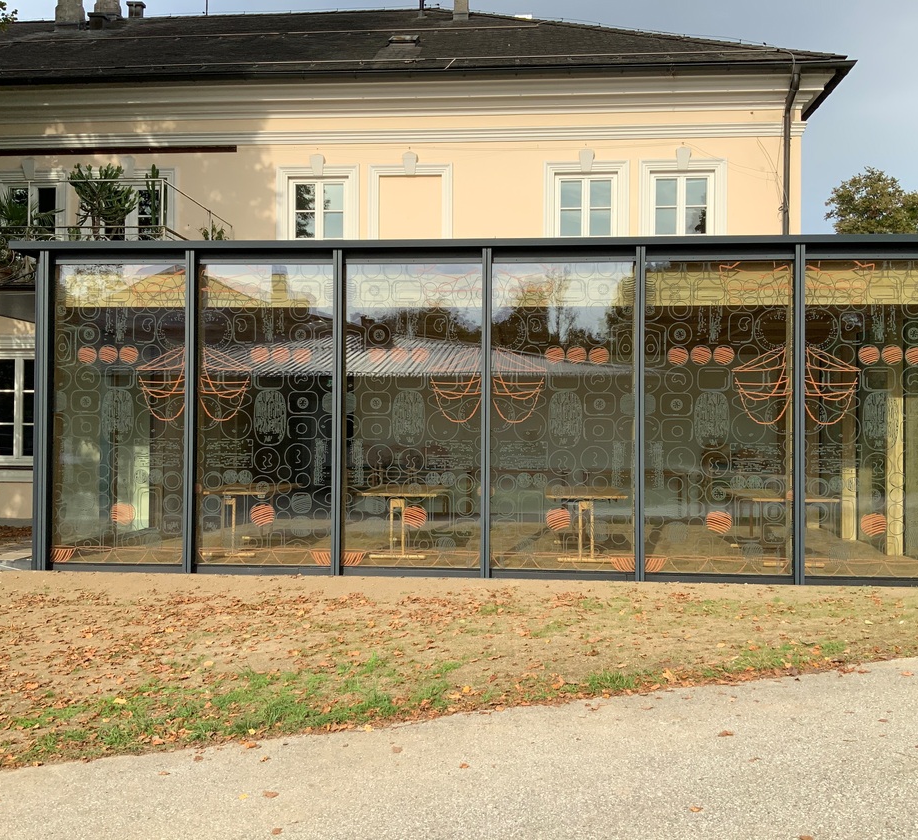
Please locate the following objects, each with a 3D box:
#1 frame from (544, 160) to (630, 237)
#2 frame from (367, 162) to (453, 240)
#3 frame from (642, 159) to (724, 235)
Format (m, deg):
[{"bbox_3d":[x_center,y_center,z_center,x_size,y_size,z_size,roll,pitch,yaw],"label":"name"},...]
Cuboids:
[{"bbox_3d":[2.231,-3.493,16.416,1.490,2.100,0.220,0,-1,4],"label":"frame"},{"bbox_3d":[-0.861,-3.502,16.641,1.530,2.100,0.220,0,-1,4],"label":"frame"},{"bbox_3d":[3.890,-3.485,16.294,1.510,2.100,0.220,0,-1,4],"label":"frame"}]

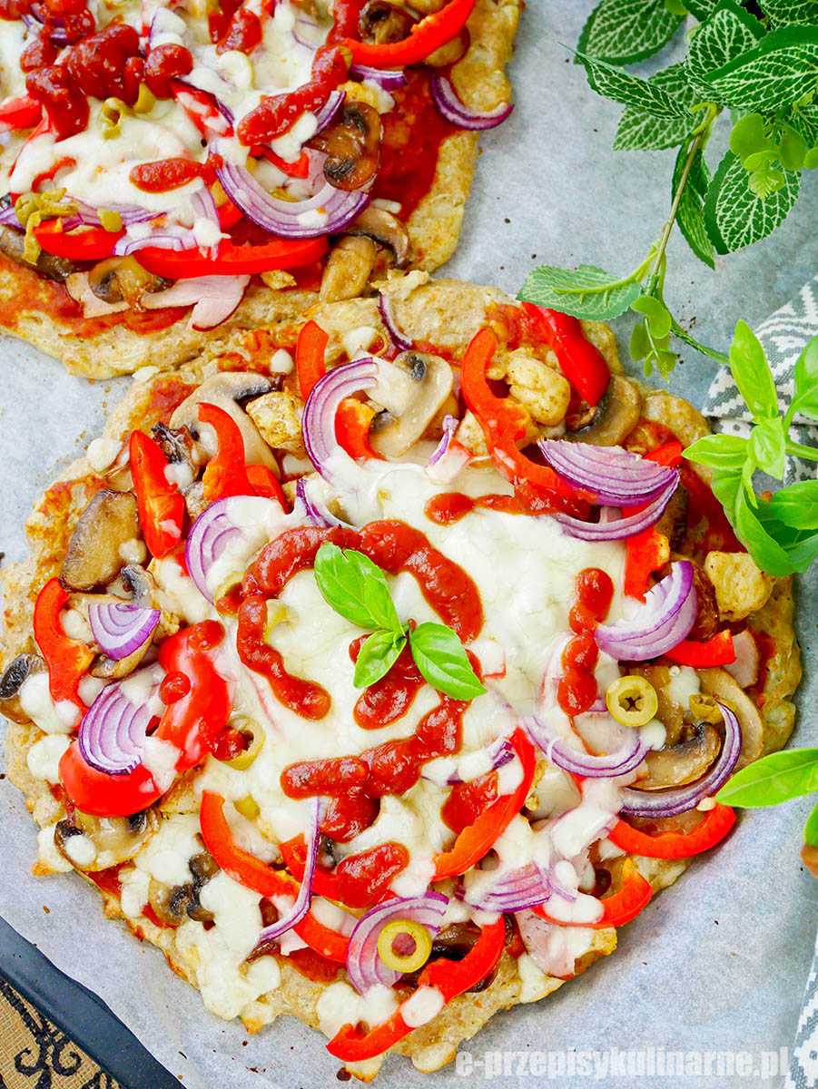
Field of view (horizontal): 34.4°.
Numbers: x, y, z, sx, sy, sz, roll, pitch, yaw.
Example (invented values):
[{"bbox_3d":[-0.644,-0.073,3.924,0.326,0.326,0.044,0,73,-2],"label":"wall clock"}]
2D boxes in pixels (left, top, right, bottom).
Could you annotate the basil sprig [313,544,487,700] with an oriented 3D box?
[{"bbox_3d":[-0.010,0.032,0.468,0.039,0.018,0.082,-42,73,-16],"label":"basil sprig"}]

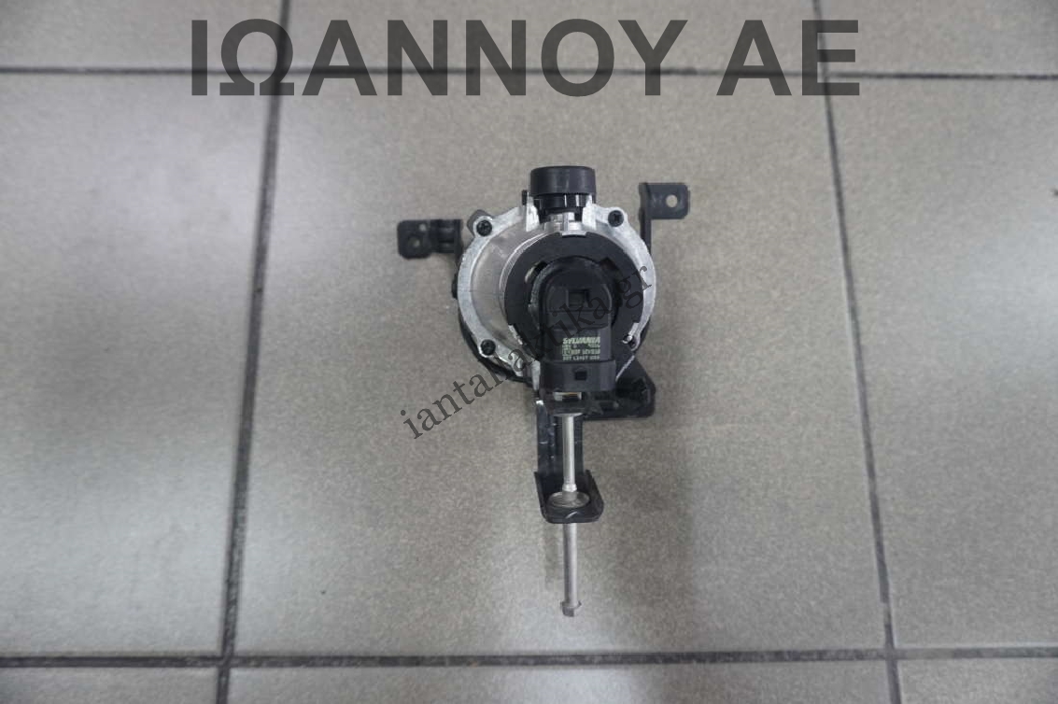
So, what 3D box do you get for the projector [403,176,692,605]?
[{"bbox_3d":[0.007,0.020,0.339,0.142,0.101,0.212,1,95,-6],"label":"projector"}]

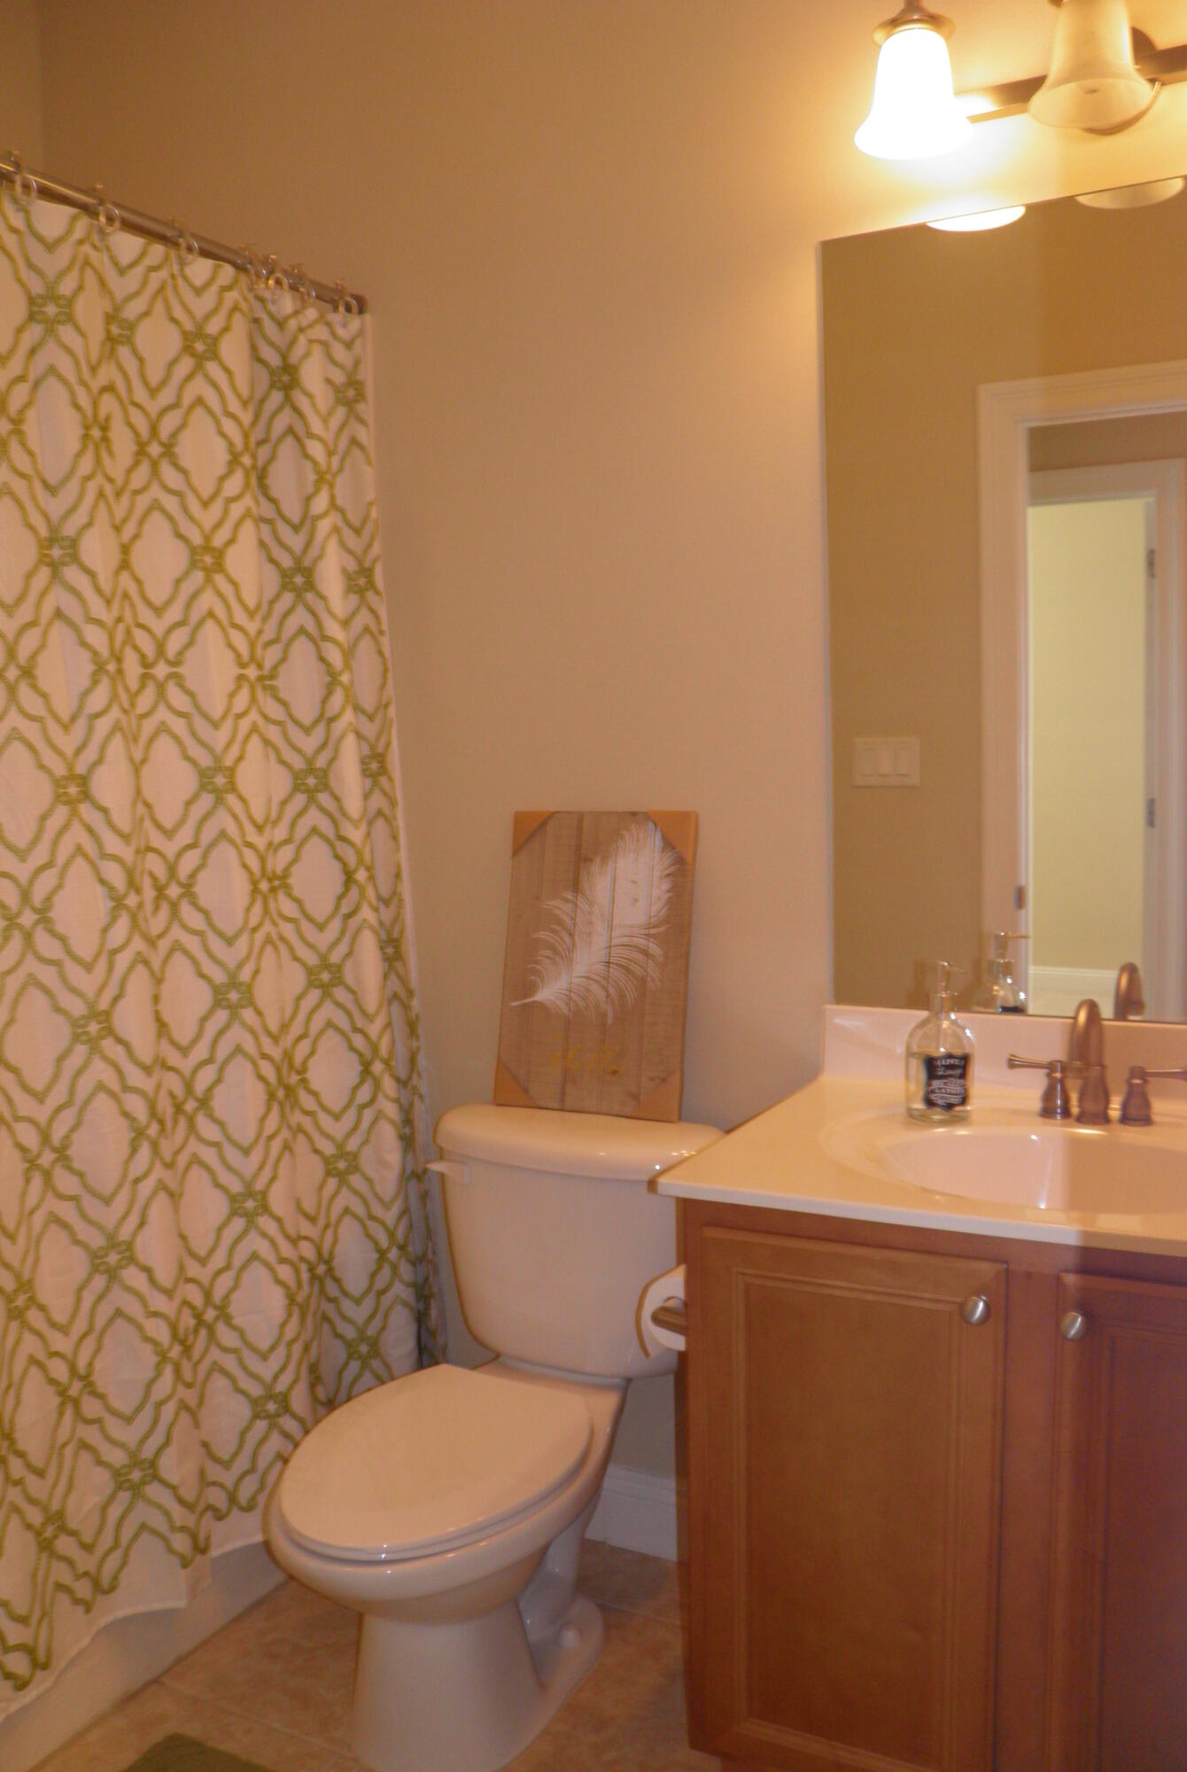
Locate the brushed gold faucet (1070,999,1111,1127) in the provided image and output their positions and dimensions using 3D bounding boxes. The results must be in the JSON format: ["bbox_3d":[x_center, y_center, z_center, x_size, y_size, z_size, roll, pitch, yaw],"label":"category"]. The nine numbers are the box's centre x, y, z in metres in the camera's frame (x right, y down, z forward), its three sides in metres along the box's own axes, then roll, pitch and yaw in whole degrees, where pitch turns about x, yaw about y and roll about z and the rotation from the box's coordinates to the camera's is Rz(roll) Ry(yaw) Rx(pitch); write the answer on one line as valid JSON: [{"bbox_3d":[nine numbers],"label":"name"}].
[{"bbox_3d":[0.611,0.218,1.757,0.048,0.160,0.150,1,5,26],"label":"brushed gold faucet"}]

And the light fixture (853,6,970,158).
[{"bbox_3d":[0.399,-1.003,1.771,0.144,0.158,0.144,1,5,26],"label":"light fixture"}]

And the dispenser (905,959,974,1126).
[{"bbox_3d":[0.448,0.198,1.824,0.088,0.200,0.100,-2,5,-6],"label":"dispenser"}]

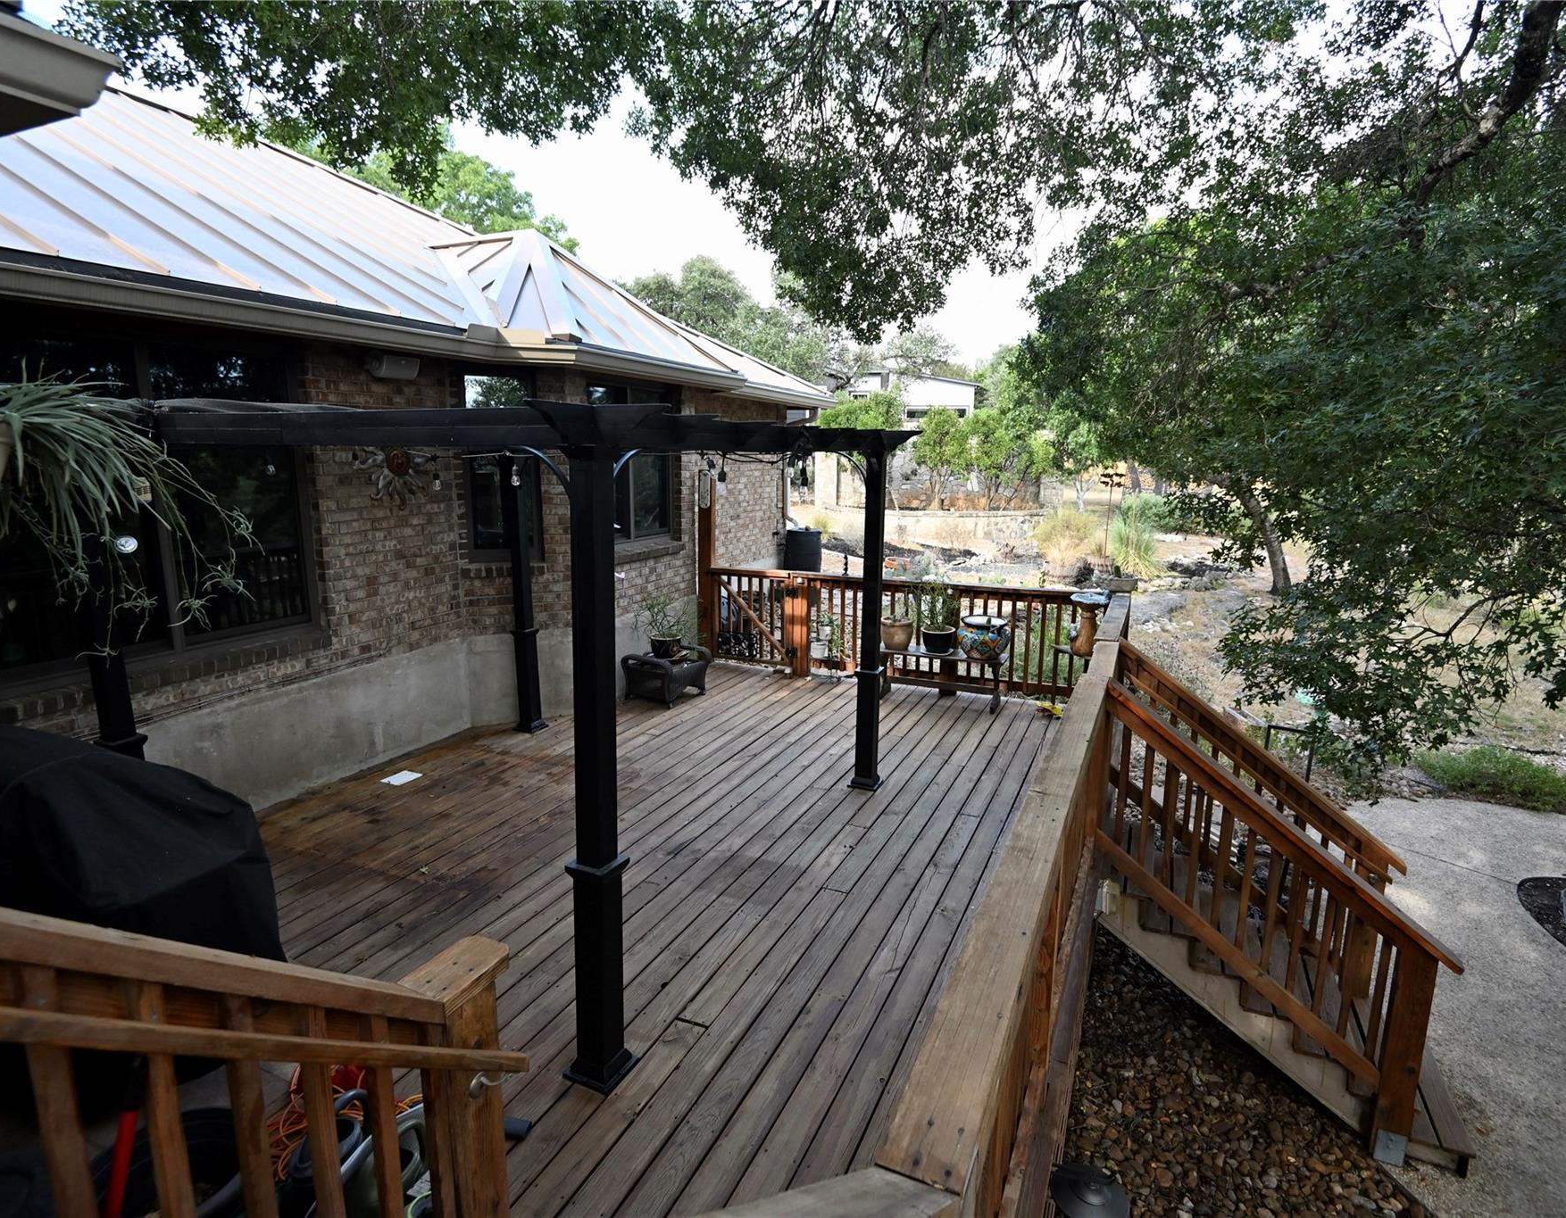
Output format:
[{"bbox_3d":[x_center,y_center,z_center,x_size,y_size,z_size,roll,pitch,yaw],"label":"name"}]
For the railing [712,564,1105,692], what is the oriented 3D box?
[{"bbox_3d":[1.012,0.239,7.811,3.920,1.045,0.150,5,12,23],"label":"railing"}]

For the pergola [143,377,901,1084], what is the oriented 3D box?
[{"bbox_3d":[-1.354,0.162,4.607,3.600,2.370,3.450,6,12,24],"label":"pergola"}]

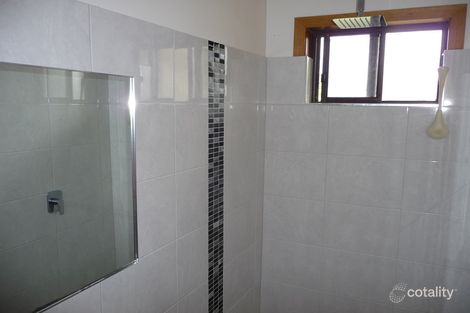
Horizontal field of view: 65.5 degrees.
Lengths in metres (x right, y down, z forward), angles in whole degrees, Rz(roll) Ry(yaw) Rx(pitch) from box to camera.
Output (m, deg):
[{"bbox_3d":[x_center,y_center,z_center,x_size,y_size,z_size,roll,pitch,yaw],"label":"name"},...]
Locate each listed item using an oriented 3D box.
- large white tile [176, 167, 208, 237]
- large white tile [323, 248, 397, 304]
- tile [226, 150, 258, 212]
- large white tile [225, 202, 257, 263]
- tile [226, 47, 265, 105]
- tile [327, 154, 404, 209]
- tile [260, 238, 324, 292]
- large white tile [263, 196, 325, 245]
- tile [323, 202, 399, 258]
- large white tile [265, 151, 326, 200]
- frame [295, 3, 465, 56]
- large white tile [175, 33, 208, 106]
[{"bbox_3d":[-0.198,0.208,1.731,0.012,0.300,0.262,4,8,27],"label":"large white tile"},{"bbox_3d":[0.772,0.746,2.292,0.450,0.300,0.012,4,8,27],"label":"large white tile"},{"bbox_3d":[0.037,0.149,2.191,0.012,0.300,0.450,4,8,27],"label":"tile"},{"bbox_3d":[0.035,0.446,2.230,0.012,0.300,0.450,4,8,27],"label":"large white tile"},{"bbox_3d":[0.070,-0.454,2.167,0.012,0.301,0.573,4,8,27],"label":"tile"},{"bbox_3d":[0.776,0.151,2.214,0.450,0.300,0.012,4,8,27],"label":"tile"},{"bbox_3d":[0.385,0.718,2.487,0.418,0.300,0.012,4,8,27],"label":"tile"},{"bbox_3d":[0.387,0.420,2.447,0.418,0.300,0.012,4,8,27],"label":"large white tile"},{"bbox_3d":[0.774,0.449,2.253,0.450,0.300,0.012,4,8,27],"label":"tile"},{"bbox_3d":[0.389,0.123,2.408,0.418,0.300,0.012,4,8,27],"label":"large white tile"},{"bbox_3d":[0.791,-0.709,2.106,0.919,0.229,0.060,4,8,27],"label":"frame"},{"bbox_3d":[-0.194,-0.387,1.653,0.012,0.301,0.262,4,8,27],"label":"large white tile"}]

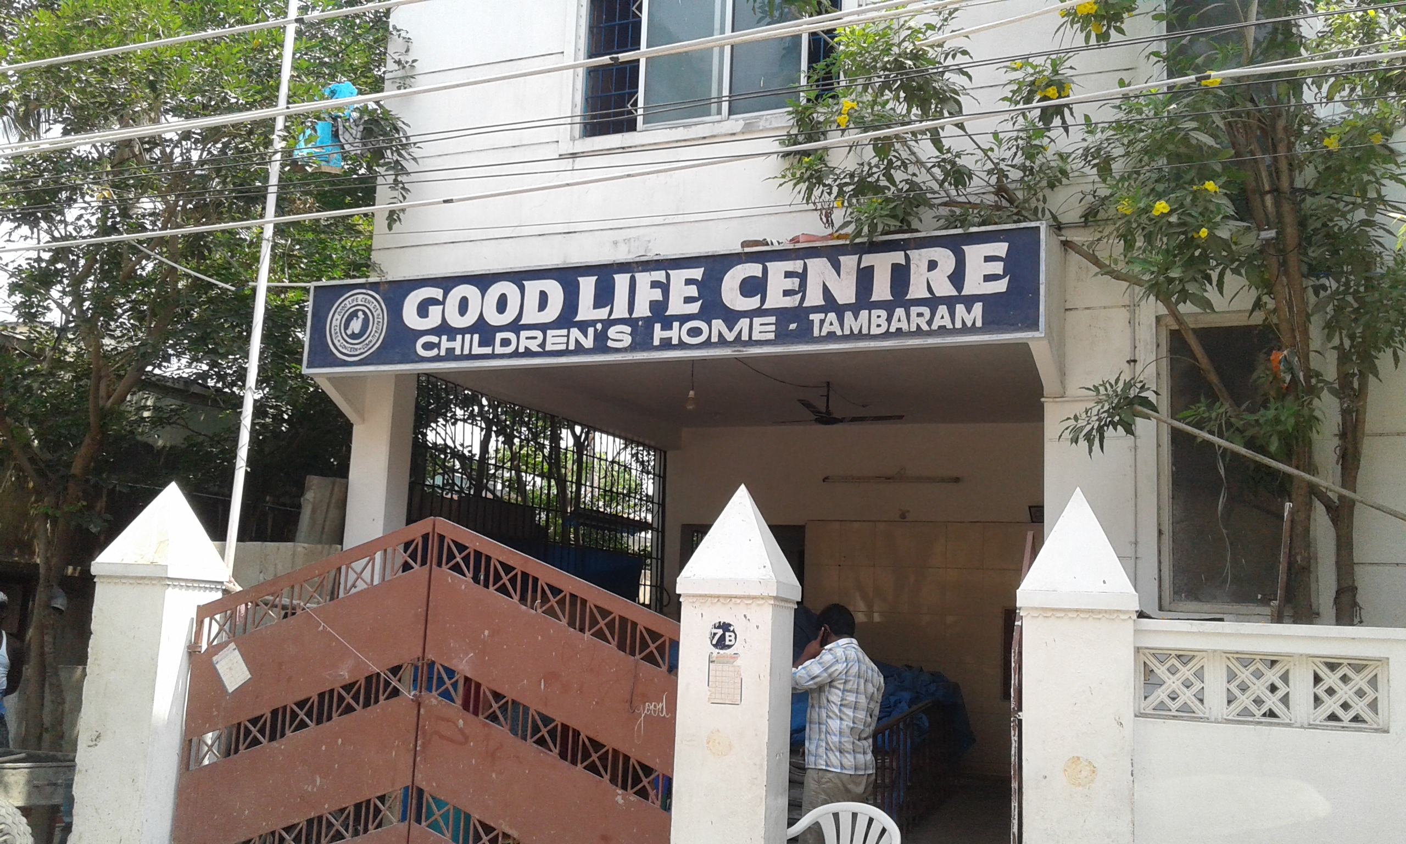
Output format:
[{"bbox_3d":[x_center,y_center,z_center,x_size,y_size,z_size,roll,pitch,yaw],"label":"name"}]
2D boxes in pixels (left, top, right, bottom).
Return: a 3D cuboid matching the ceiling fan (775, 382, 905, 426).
[{"bbox_3d":[0.990,-0.136,8.750,1.100,0.330,1.100,2,-9,0],"label":"ceiling fan"}]

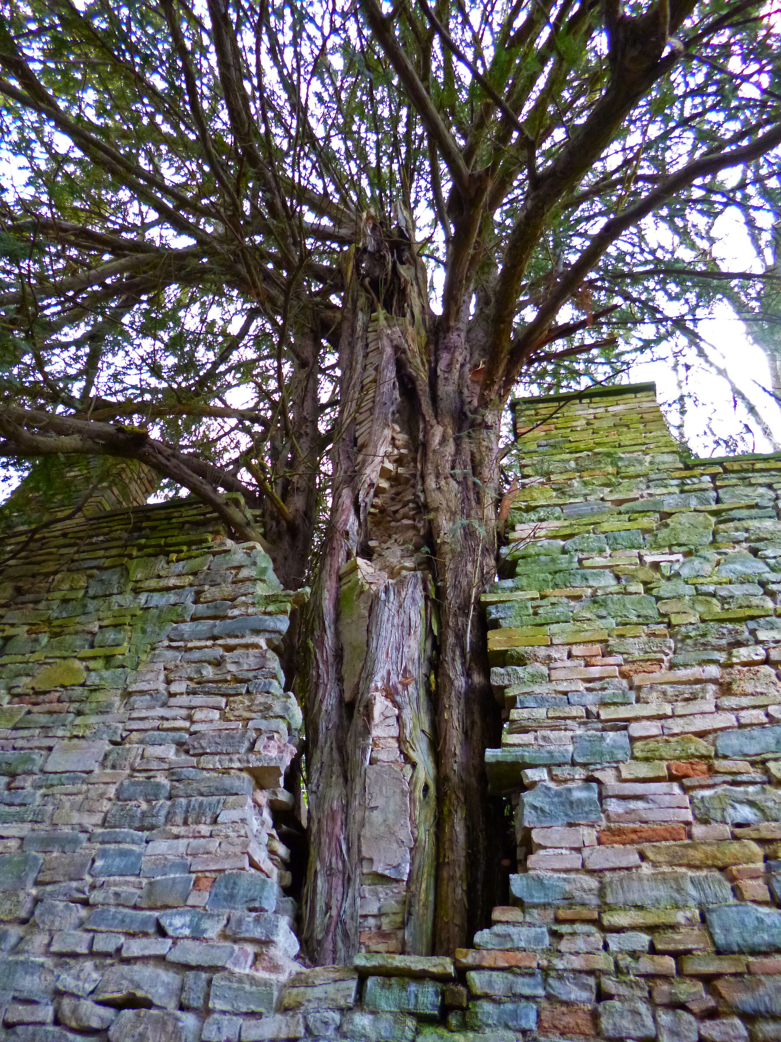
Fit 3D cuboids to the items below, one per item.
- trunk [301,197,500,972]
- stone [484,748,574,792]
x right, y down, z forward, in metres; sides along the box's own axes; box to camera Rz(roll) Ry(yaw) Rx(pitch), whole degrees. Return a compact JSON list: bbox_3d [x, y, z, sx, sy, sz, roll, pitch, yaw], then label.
[{"bbox_3d":[0.140,-0.288,4.597,1.050,5.300,0.850,-5,-38,9],"label":"trunk"},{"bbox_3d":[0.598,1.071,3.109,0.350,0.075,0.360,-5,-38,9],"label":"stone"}]

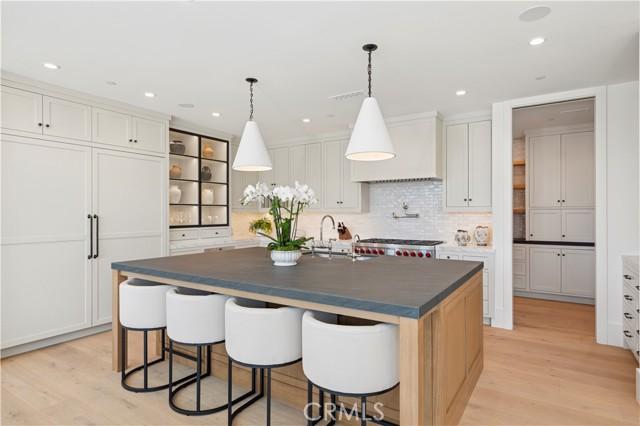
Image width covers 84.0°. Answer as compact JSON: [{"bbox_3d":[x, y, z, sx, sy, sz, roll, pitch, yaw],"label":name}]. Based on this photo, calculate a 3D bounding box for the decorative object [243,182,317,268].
[{"bbox_3d":[-0.350,0.077,3.060,0.620,0.725,0.500,0,0,-6],"label":"decorative object"}]

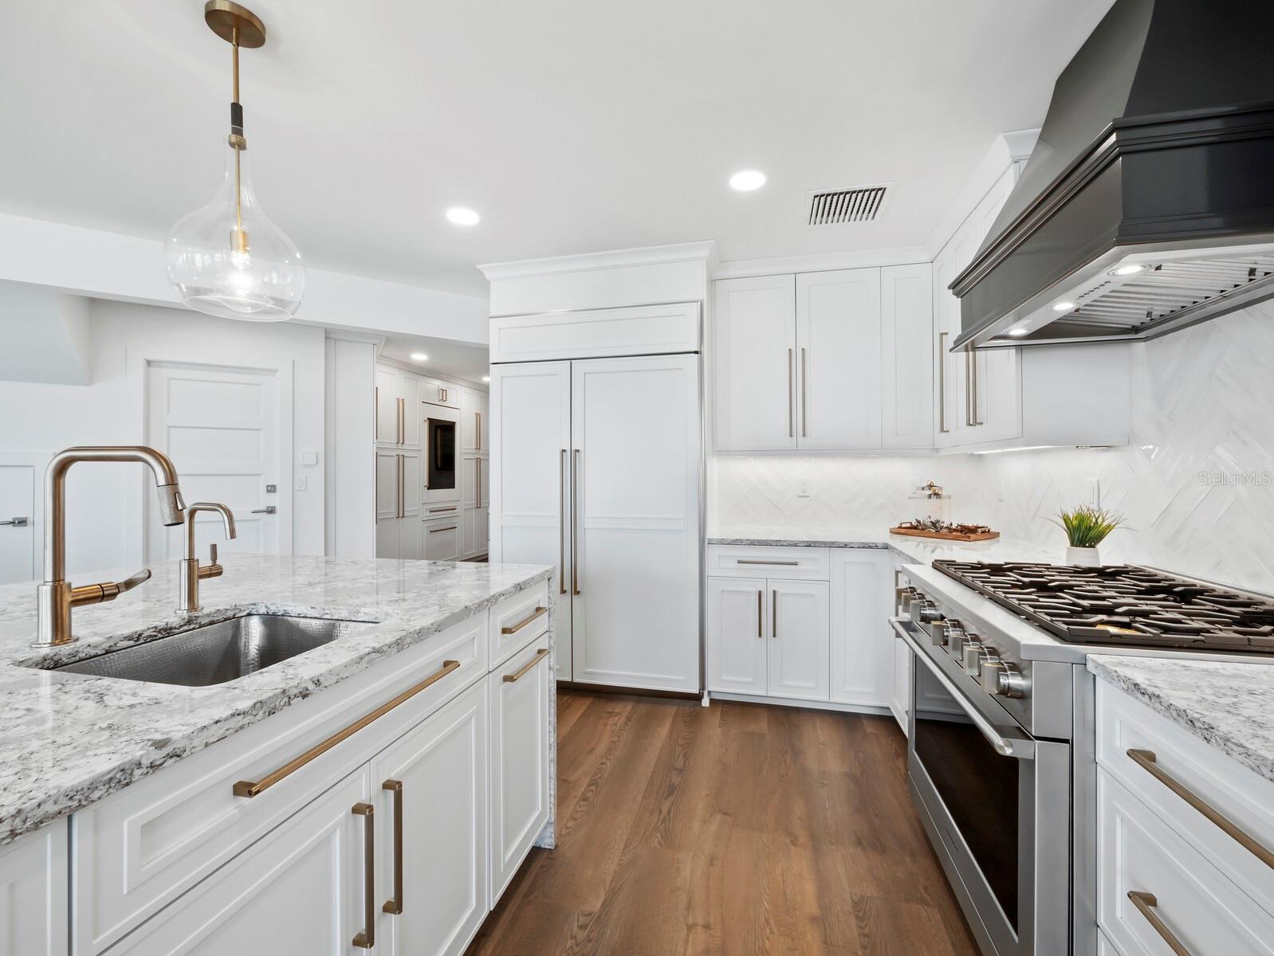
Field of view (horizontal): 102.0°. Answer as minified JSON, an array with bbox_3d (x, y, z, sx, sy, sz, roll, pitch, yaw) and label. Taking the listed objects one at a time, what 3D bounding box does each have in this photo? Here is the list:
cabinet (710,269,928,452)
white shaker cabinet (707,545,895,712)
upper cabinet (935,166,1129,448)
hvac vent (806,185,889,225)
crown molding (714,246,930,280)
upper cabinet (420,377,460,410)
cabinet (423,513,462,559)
[{"bbox_3d":[1.044,-0.642,3.021,1.145,1.005,0.310,0,0,14],"label":"cabinet"},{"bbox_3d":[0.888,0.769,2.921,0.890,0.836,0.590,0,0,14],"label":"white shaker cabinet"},{"bbox_3d":[1.599,-0.632,2.223,0.310,1.005,0.980,0,0,14],"label":"upper cabinet"},{"bbox_3d":[0.946,-1.232,2.332,0.355,0.020,0.330,0,0,14],"label":"hvac vent"},{"bbox_3d":[1.000,-1.189,2.849,1.135,0.090,0.080,0,0,14],"label":"crown molding"},{"bbox_3d":[-2.739,-1.049,6.544,0.610,0.300,0.810,0,0,14],"label":"upper cabinet"},{"bbox_3d":[-2.731,0.808,6.550,0.610,0.605,0.810,0,0,14],"label":"cabinet"}]

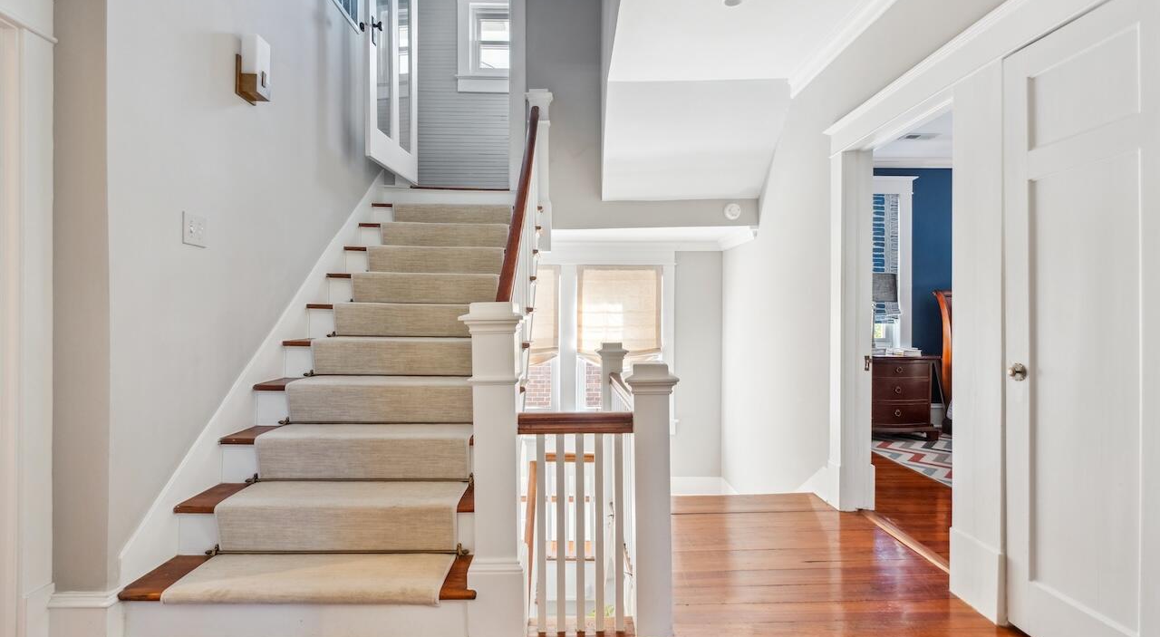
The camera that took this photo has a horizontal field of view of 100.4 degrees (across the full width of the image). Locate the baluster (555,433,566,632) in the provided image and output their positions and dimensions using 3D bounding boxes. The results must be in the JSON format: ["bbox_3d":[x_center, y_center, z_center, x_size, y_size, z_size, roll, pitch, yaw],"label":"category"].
[{"bbox_3d":[-0.067,0.761,1.728,0.031,0.707,0.031,0,1,-1],"label":"baluster"}]

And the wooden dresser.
[{"bbox_3d":[2.837,0.712,4.520,0.763,0.755,0.470,0,1,-1],"label":"wooden dresser"}]

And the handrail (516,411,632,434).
[{"bbox_3d":[-0.015,0.369,1.728,0.403,0.072,0.066,0,1,-1],"label":"handrail"}]

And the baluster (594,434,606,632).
[{"bbox_3d":[0.071,0.761,1.732,0.030,0.707,0.031,0,1,-1],"label":"baluster"}]

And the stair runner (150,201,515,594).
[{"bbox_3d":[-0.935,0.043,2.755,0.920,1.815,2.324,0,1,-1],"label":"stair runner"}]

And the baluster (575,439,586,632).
[{"bbox_3d":[0.001,0.761,1.730,0.030,0.707,0.031,0,1,-1],"label":"baluster"}]

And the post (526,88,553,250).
[{"bbox_3d":[-0.315,-1.154,3.826,0.208,1.250,0.205,0,1,-1],"label":"post"}]

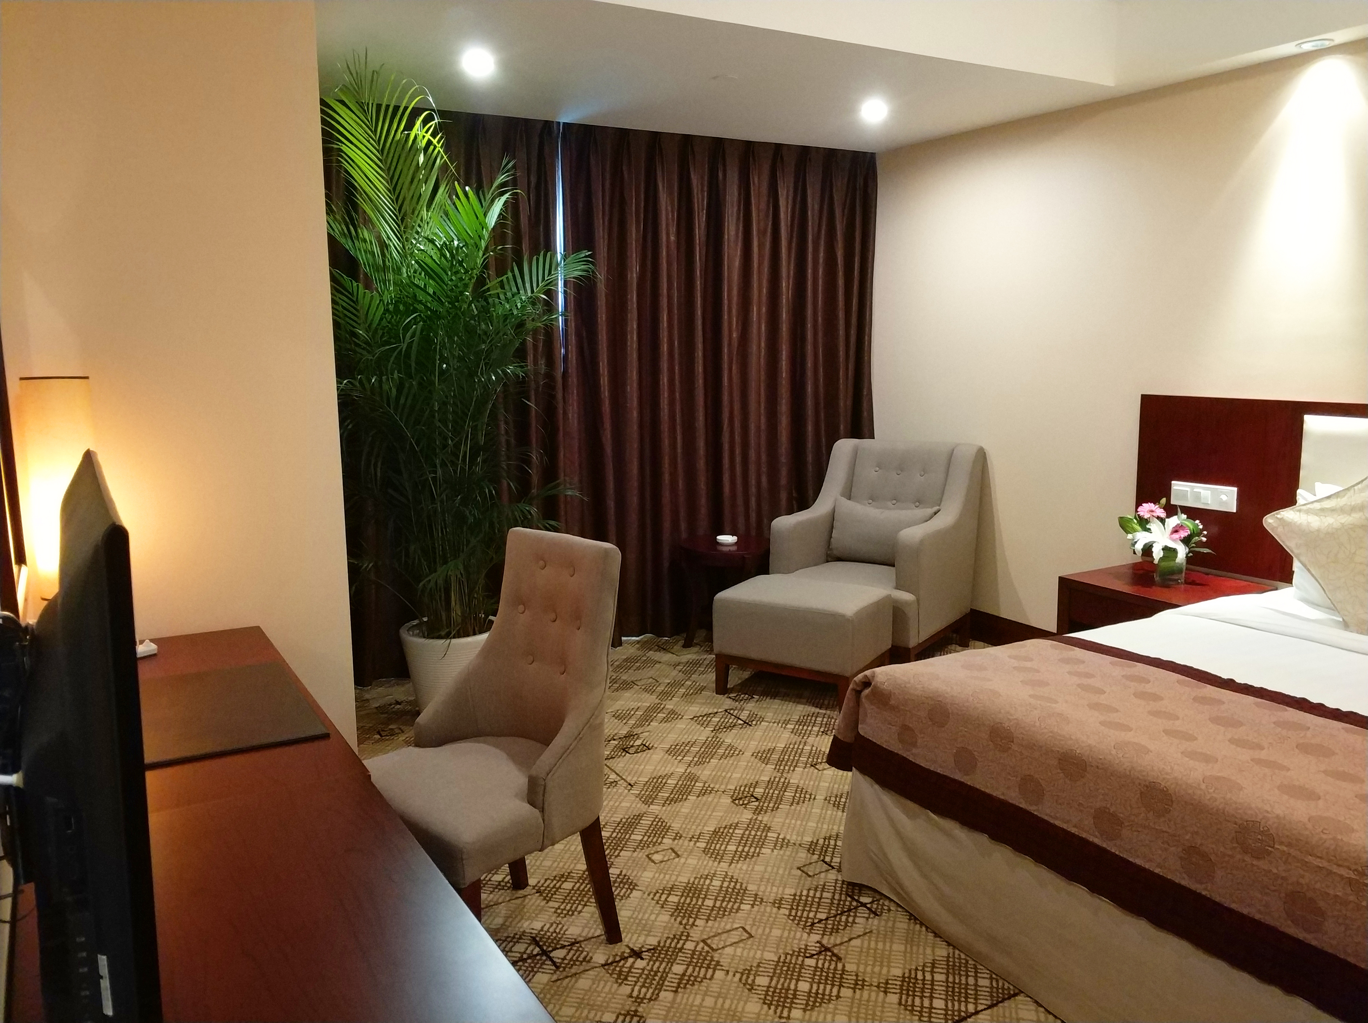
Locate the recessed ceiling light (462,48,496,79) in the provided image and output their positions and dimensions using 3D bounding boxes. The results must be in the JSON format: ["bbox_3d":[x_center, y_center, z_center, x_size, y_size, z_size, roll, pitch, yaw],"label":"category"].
[{"bbox_3d":[-0.707,-1.549,3.660,0.110,0.040,0.110,-5,10,-29],"label":"recessed ceiling light"}]

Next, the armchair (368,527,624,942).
[{"bbox_3d":[-0.469,0.576,2.472,0.500,0.972,0.540,8,13,44],"label":"armchair"}]

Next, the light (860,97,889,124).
[{"bbox_3d":[0.800,-1.690,4.483,0.110,0.040,0.110,-5,10,-29],"label":"light"}]

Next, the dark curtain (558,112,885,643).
[{"bbox_3d":[0.216,-0.596,5.287,1.750,2.385,0.150,-5,10,-29],"label":"dark curtain"}]

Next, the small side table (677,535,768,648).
[{"bbox_3d":[0.203,0.399,5.098,0.455,0.490,0.455,0,9,0],"label":"small side table"}]

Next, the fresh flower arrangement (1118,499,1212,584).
[{"bbox_3d":[1.806,0.102,3.976,0.280,0.325,0.310,-5,10,-29],"label":"fresh flower arrangement"}]

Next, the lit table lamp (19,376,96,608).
[{"bbox_3d":[-1.362,-0.048,2.352,0.135,0.493,0.120,-5,10,-29],"label":"lit table lamp"}]

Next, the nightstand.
[{"bbox_3d":[1.784,0.537,4.001,0.480,0.540,0.600,-5,10,-29],"label":"nightstand"}]

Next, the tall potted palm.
[{"bbox_3d":[-0.894,-0.338,3.912,1.050,2.330,0.980,-5,10,-29],"label":"tall potted palm"}]

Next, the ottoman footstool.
[{"bbox_3d":[0.496,0.540,4.410,0.600,0.422,0.455,5,10,30],"label":"ottoman footstool"}]

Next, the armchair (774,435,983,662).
[{"bbox_3d":[0.890,0.188,4.916,0.700,0.955,0.780,5,11,32],"label":"armchair"}]

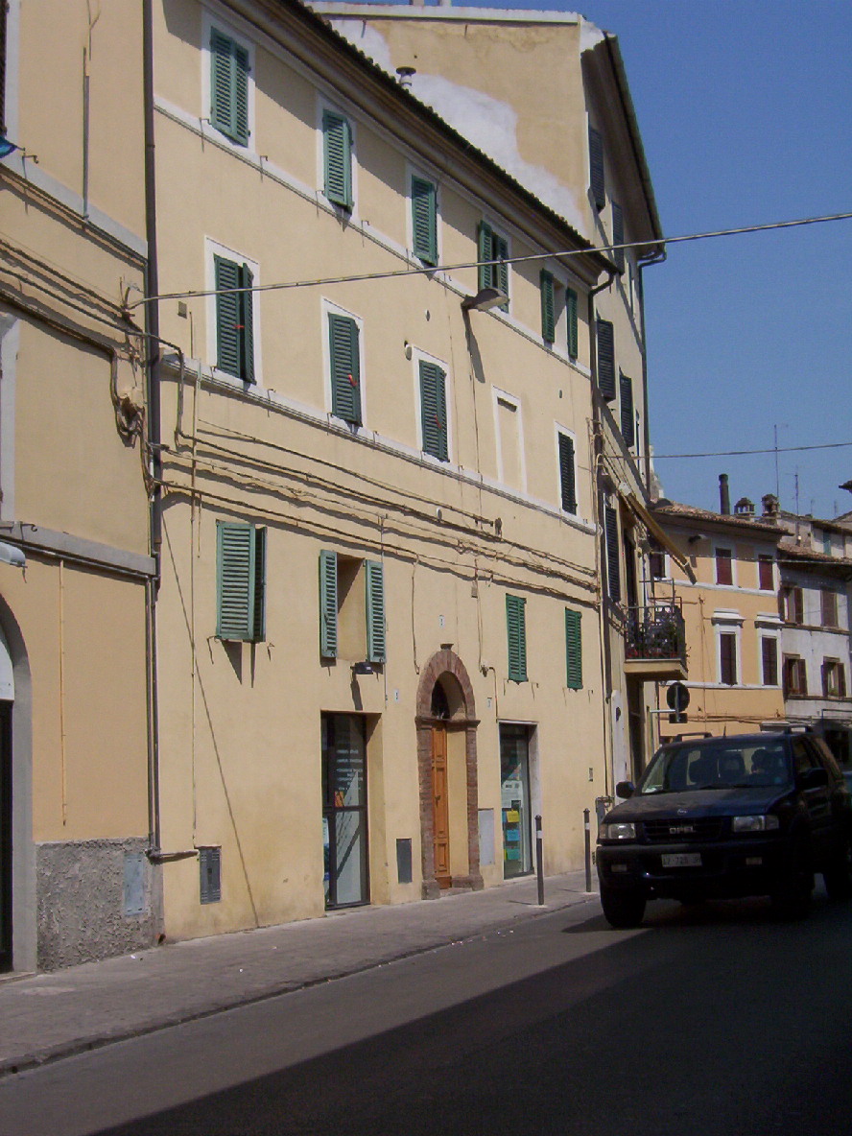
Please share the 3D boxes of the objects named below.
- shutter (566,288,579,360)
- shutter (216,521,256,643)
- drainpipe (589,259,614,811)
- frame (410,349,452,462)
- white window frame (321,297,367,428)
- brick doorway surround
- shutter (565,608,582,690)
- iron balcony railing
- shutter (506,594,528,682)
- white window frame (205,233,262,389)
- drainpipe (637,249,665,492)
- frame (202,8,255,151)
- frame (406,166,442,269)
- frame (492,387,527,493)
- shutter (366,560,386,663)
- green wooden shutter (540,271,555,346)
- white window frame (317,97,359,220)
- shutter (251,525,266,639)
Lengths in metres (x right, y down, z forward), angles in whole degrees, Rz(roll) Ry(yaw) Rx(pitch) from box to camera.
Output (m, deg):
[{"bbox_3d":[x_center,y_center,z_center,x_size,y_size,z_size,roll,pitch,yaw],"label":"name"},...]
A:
[{"bbox_3d":[2.333,-3.869,26.518,0.045,1.030,0.350,-5,-9,24],"label":"shutter"},{"bbox_3d":[-1.920,0.113,16.959,0.480,1.176,0.050,5,-10,-44],"label":"shutter"},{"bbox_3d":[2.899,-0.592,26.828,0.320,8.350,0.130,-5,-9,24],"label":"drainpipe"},{"bbox_3d":[0.088,-2.152,22.218,0.100,1.354,1.214,-5,-8,24],"label":"frame"},{"bbox_3d":[-0.973,-2.419,19.863,0.100,1.360,1.132,-5,-8,24],"label":"white window frame"},{"bbox_3d":[0.168,2.637,21.699,0.300,3.151,1.932,-5,-8,24],"label":"brick doorway surround"},{"bbox_3d":[2.234,1.216,25.251,0.055,1.170,0.670,-5,-9,24],"label":"shutter"},{"bbox_3d":[4.531,1.296,33.002,1.030,1.080,1.700,-3,-7,12],"label":"iron balcony railing"},{"bbox_3d":[1.257,0.961,23.128,0.055,1.170,0.680,-6,-9,24],"label":"shutter"},{"bbox_3d":[-2.016,-2.646,17.540,0.100,1.393,1.130,-5,-8,24],"label":"white window frame"},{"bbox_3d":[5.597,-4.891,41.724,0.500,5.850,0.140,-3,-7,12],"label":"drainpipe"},{"bbox_3d":[-2.096,-5.124,17.848,0.100,1.306,1.106,-5,-8,24],"label":"frame"},{"bbox_3d":[-0.025,-4.522,21.524,0.070,1.120,0.950,-6,-9,25],"label":"frame"},{"bbox_3d":[1.169,-1.804,23.570,0.070,1.350,0.990,-6,-9,24],"label":"frame"},{"bbox_3d":[-0.573,0.502,19.228,0.045,1.160,0.340,-6,-9,29],"label":"shutter"},{"bbox_3d":[1.851,-3.965,25.426,0.045,1.030,0.360,-5,-9,24],"label":"green wooden shutter"},{"bbox_3d":[-1.063,-4.919,20.155,0.100,1.246,1.098,-5,-8,24],"label":"white window frame"},{"bbox_3d":[-1.667,0.159,16.855,0.045,1.160,0.345,0,-8,-16],"label":"shutter"}]

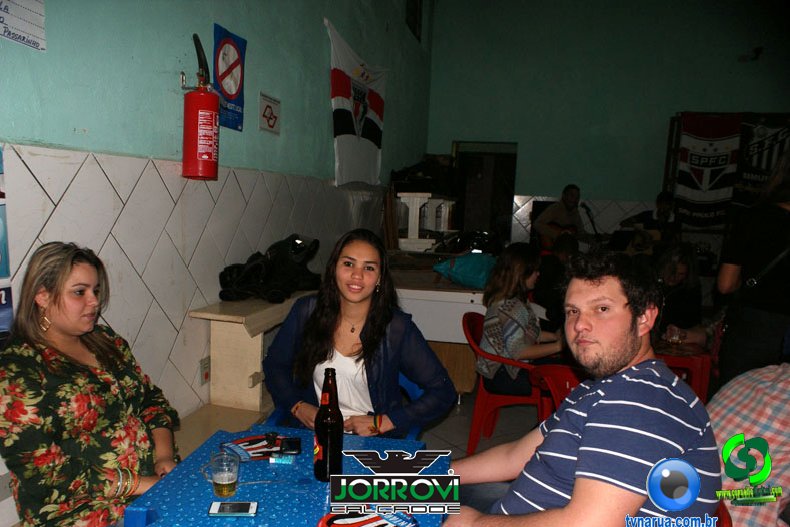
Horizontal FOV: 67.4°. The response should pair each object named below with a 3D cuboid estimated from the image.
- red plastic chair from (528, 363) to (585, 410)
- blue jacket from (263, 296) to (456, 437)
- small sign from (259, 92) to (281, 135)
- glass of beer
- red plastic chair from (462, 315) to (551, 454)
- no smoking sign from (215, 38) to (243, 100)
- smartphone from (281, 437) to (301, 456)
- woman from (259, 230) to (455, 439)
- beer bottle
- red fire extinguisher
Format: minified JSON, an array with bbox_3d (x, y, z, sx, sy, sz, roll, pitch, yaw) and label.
[{"bbox_3d":[0.897,0.817,2.582,0.550,0.800,0.550,-1,7,-22],"label":"red plastic chair"},{"bbox_3d":[-0.111,0.356,1.851,0.580,0.550,0.360,2,6,3],"label":"blue jacket"},{"bbox_3d":[-0.681,-0.812,3.229,0.010,0.195,0.270,3,6,11],"label":"small sign"},{"bbox_3d":[-0.409,0.505,1.434,0.074,0.096,0.072,2,6,0],"label":"glass of beer"},{"bbox_3d":[0.698,0.695,3.294,0.550,0.800,0.550,4,7,15],"label":"red plastic chair"},{"bbox_3d":[-0.768,-0.900,2.750,0.015,0.280,0.270,3,6,11],"label":"no smoking sign"},{"bbox_3d":[-0.298,0.516,1.695,0.058,0.013,0.112,1,6,-8],"label":"smartphone"},{"bbox_3d":[-0.118,0.559,1.833,0.600,1.320,0.660,2,6,3],"label":"woman"},{"bbox_3d":[-0.172,0.425,1.575,0.075,0.290,0.075,2,6,0],"label":"beer bottle"},{"bbox_3d":[-0.776,-0.617,2.362,0.155,0.560,0.150,4,7,18],"label":"red fire extinguisher"}]

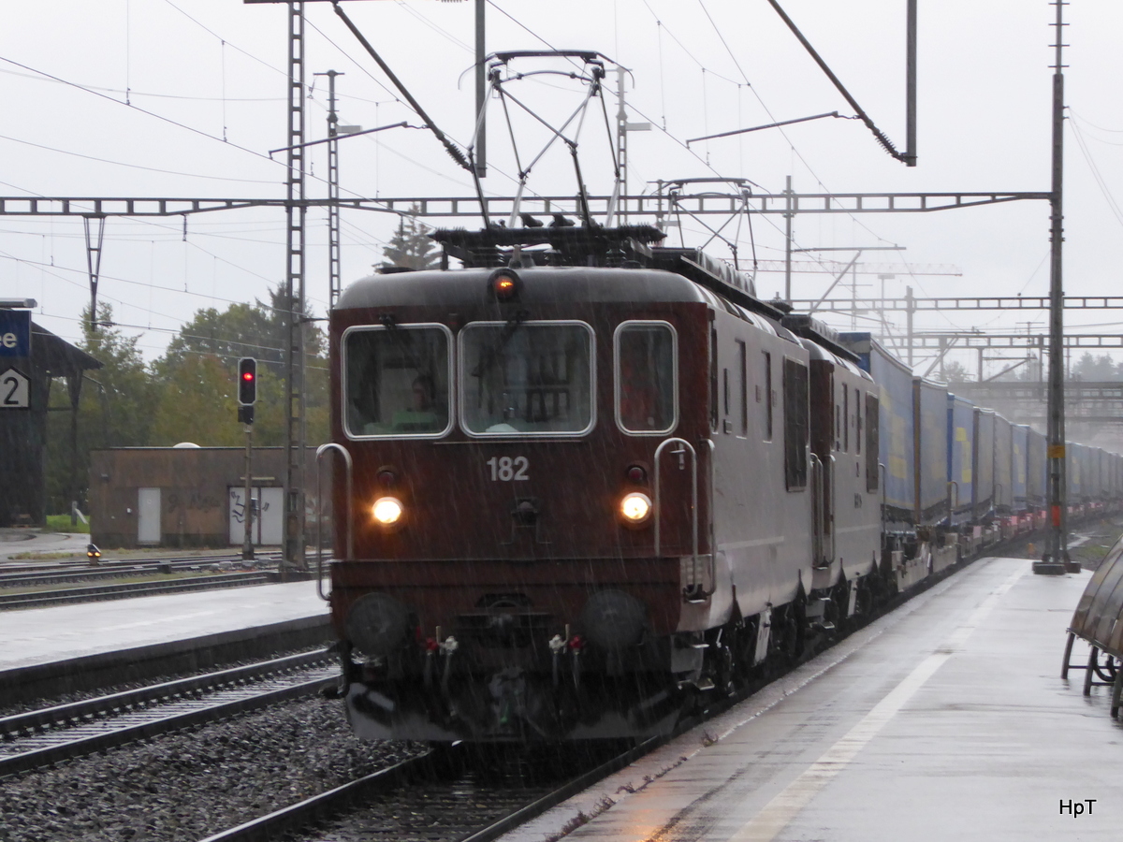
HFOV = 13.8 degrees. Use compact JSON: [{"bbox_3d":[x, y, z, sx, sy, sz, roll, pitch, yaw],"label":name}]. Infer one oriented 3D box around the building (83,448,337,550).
[{"bbox_3d":[-12.200,2.900,173.000,9.600,3.750,6.500,0,-1,5],"label":"building"}]

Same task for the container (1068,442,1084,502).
[{"bbox_3d":[23.900,2.520,226.000,2.550,2.700,13.600,0,-1,8],"label":"container"}]

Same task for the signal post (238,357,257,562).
[{"bbox_3d":[-9.480,1.170,140.000,0.550,6.150,0.450,0,-1,4],"label":"signal post"}]

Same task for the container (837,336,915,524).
[{"bbox_3d":[3.960,0.250,72.900,2.550,2.750,13.600,0,-1,7],"label":"container"}]

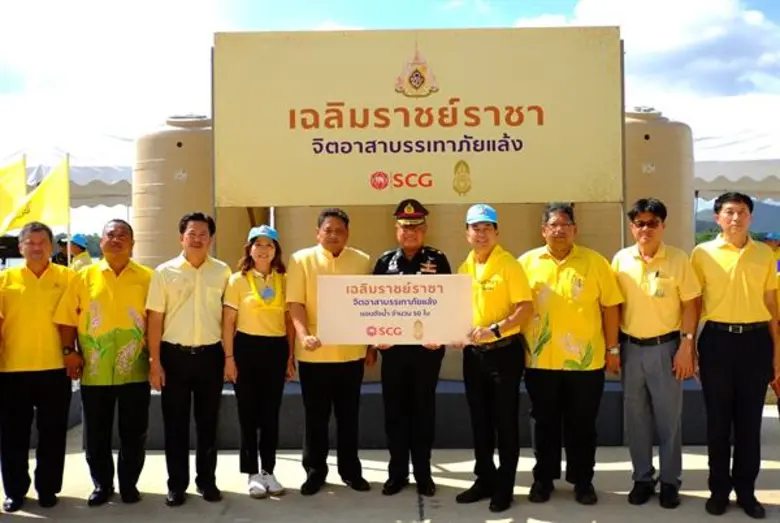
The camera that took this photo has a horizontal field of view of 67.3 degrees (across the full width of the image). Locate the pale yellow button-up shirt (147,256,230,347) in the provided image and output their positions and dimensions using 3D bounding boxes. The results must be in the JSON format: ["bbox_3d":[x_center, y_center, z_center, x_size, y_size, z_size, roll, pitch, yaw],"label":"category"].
[{"bbox_3d":[-1.180,0.229,3.440,0.480,0.540,0.270,-1,1,-16],"label":"pale yellow button-up shirt"}]

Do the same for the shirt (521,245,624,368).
[{"bbox_3d":[1.062,0.269,3.430,0.580,0.740,0.360,0,1,23],"label":"shirt"}]

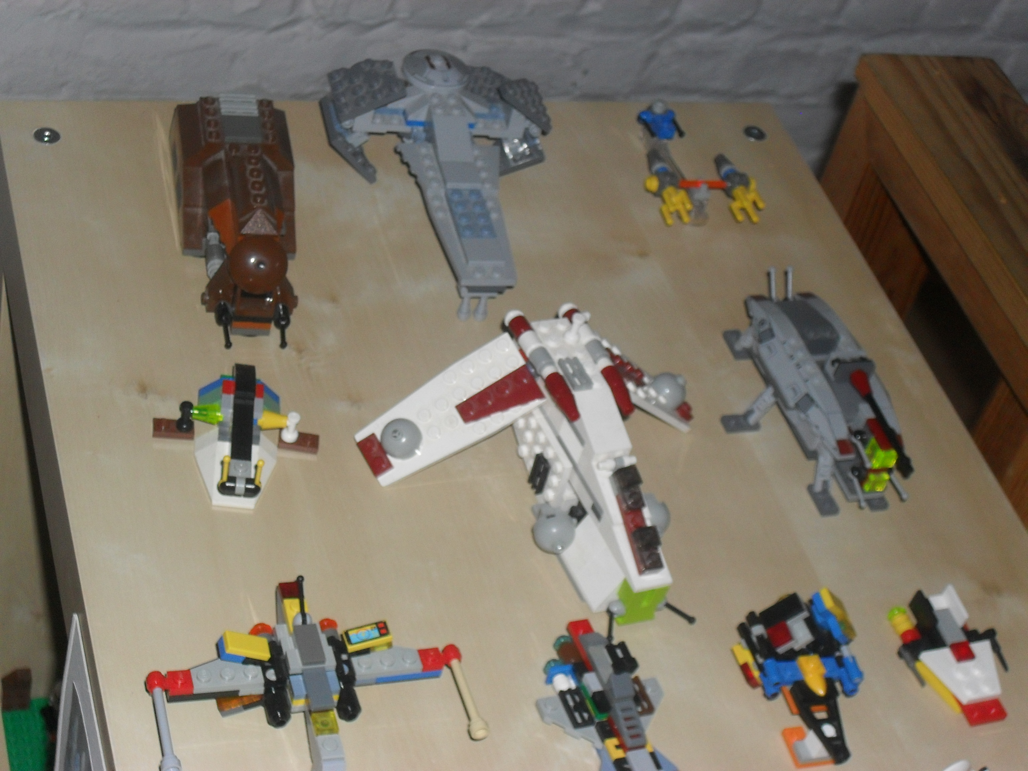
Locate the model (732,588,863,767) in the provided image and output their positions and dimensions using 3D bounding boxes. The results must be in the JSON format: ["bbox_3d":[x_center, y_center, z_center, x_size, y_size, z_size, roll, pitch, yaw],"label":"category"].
[{"bbox_3d":[0.109,0.107,0.720,0.052,0.028,0.066,-1,46,-19],"label":"model"}]

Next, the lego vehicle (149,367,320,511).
[{"bbox_3d":[-0.105,0.014,0.750,0.064,0.025,0.070,6,44,-12],"label":"lego vehicle"}]

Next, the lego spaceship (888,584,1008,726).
[{"bbox_3d":[0.171,0.102,0.752,0.050,0.019,0.058,-5,47,-23],"label":"lego spaceship"}]

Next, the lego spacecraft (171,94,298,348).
[{"bbox_3d":[-0.113,-0.071,0.825,0.051,0.042,0.138,1,45,-17],"label":"lego spacecraft"}]

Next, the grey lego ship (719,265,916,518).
[{"bbox_3d":[0.134,-0.001,0.826,0.086,0.049,0.134,-3,46,-20],"label":"grey lego ship"}]

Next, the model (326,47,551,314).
[{"bbox_3d":[-0.027,-0.081,0.855,0.102,0.053,0.153,0,45,-18],"label":"model"}]

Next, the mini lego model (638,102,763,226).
[{"bbox_3d":[0.082,-0.102,0.929,0.058,0.030,0.084,-2,46,-20],"label":"mini lego model"}]

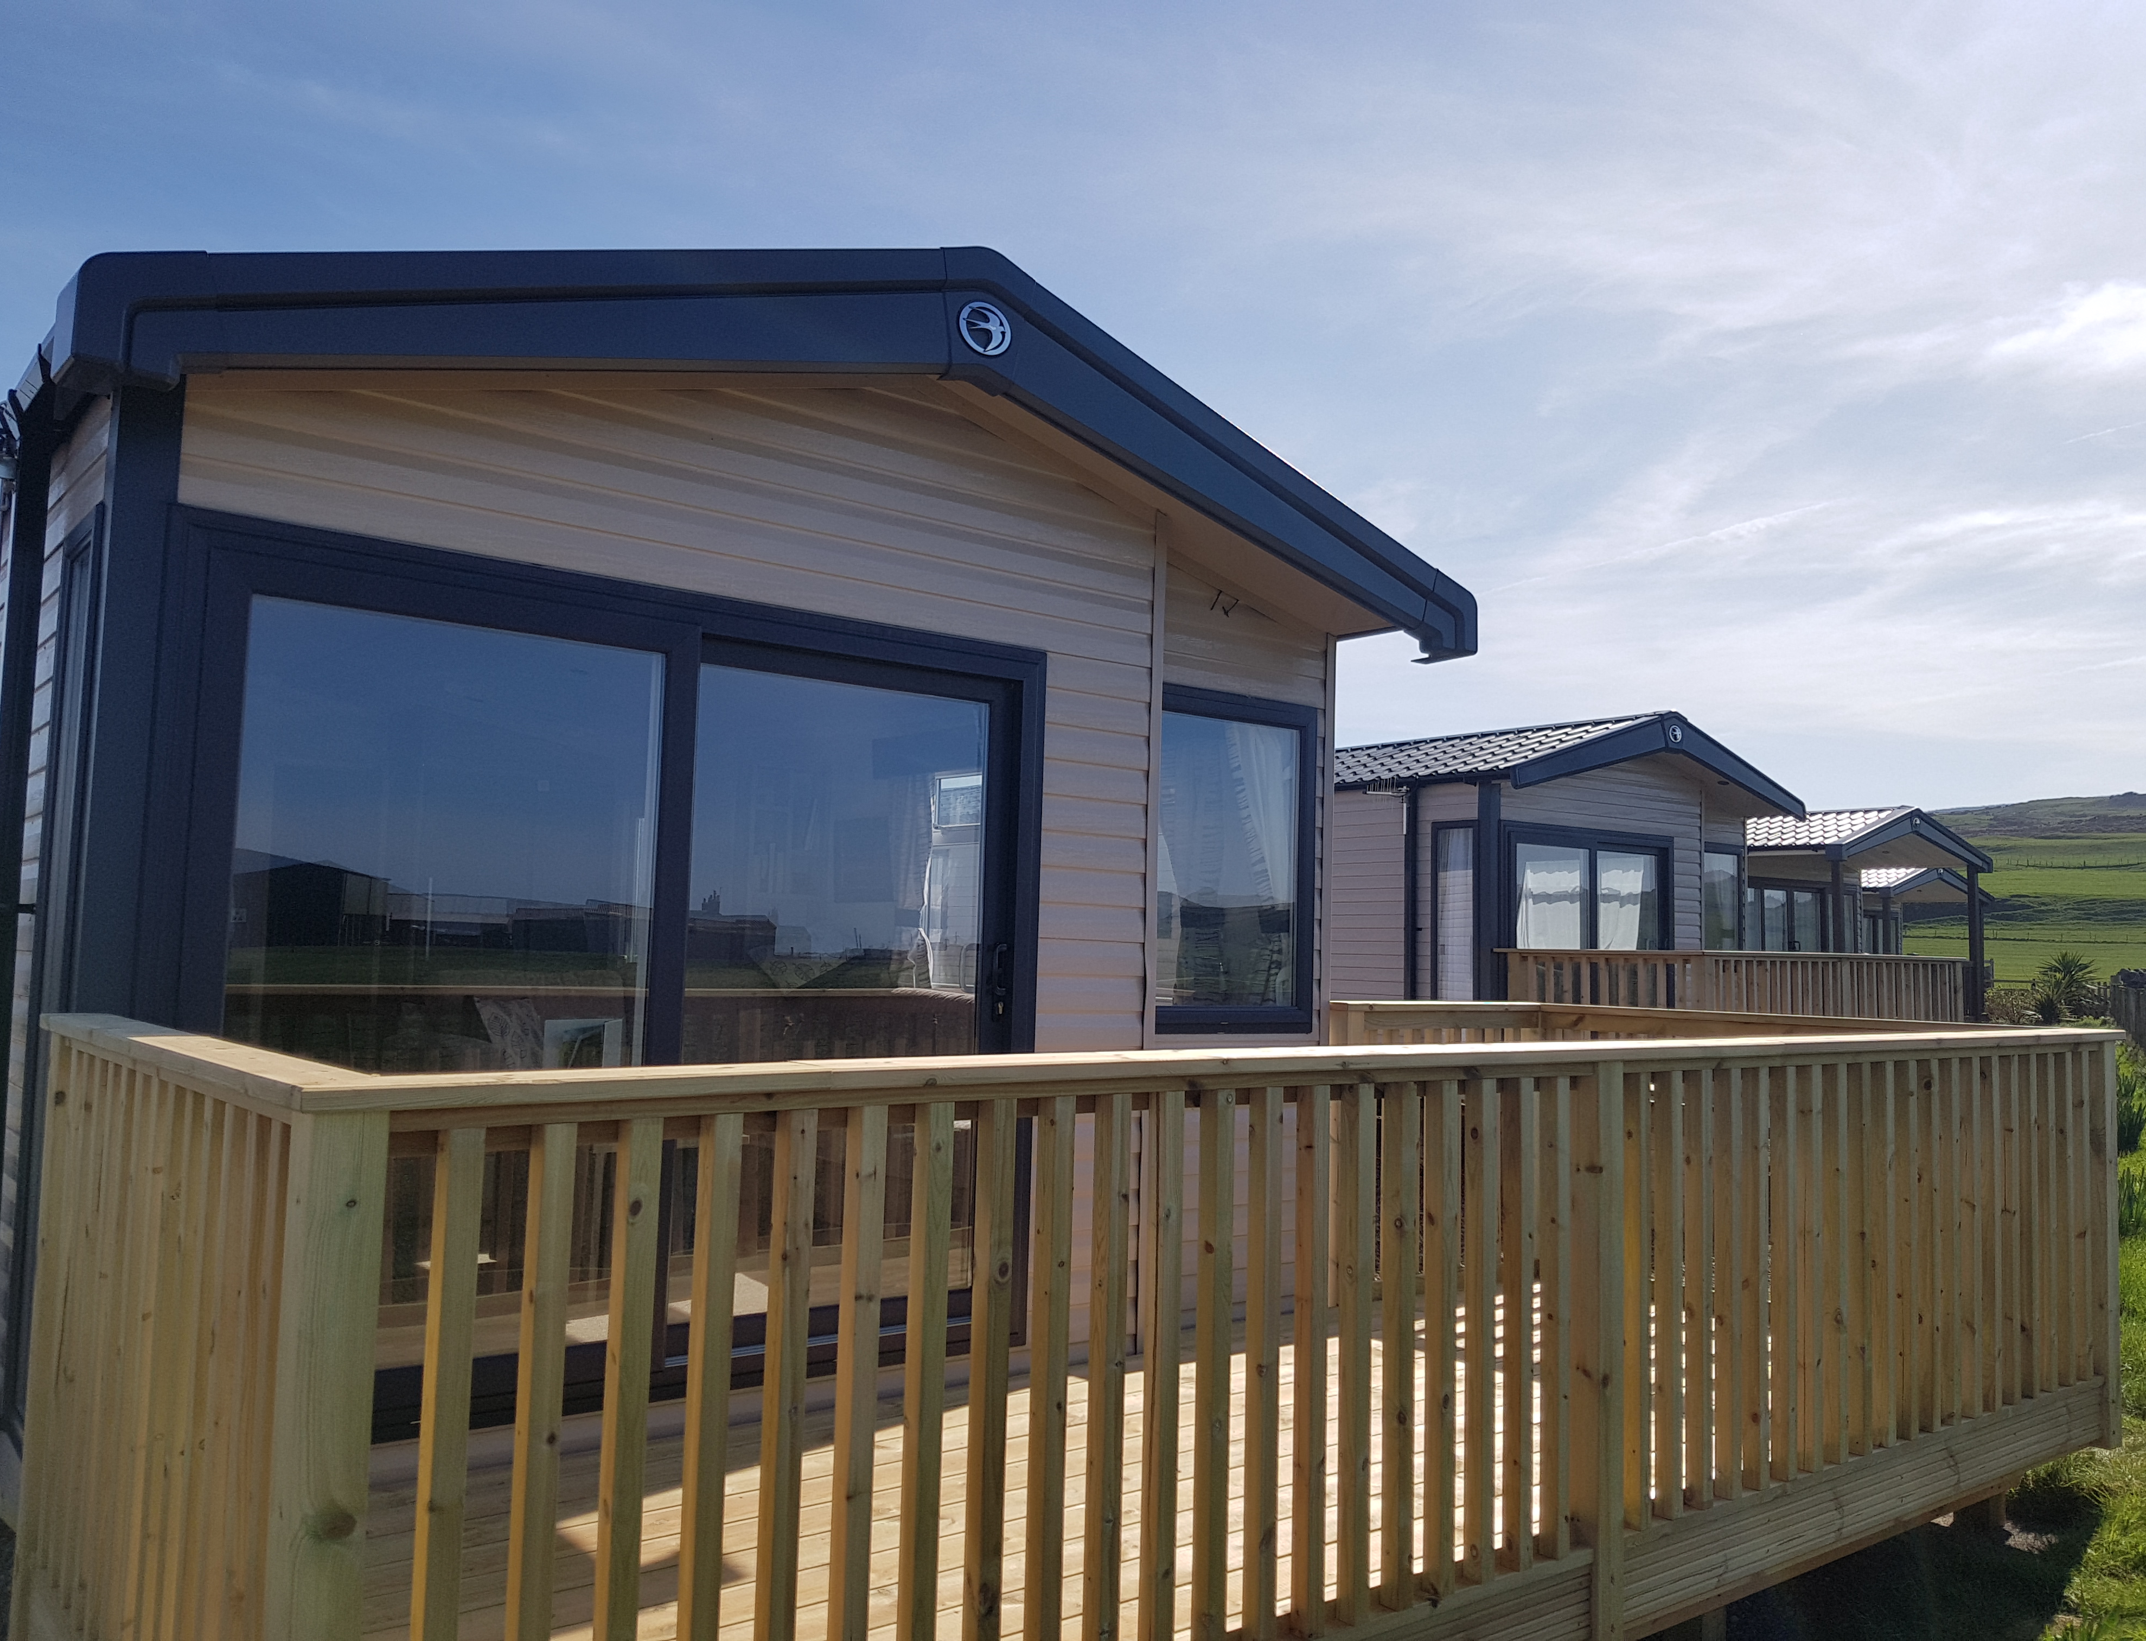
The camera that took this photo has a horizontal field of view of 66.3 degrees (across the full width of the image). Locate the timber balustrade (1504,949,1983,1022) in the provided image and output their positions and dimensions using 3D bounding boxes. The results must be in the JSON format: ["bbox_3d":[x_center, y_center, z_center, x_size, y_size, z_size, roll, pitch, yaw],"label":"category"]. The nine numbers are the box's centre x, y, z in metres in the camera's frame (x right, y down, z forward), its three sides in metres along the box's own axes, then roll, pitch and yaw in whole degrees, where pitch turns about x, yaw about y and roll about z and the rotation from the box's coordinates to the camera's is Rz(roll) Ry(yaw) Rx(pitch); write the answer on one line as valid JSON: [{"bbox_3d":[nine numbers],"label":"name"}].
[{"bbox_3d":[4.965,1.524,12.191,3.922,1.040,1.684,5,-5,-39],"label":"timber balustrade"}]

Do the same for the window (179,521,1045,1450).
[{"bbox_3d":[-0.991,0.433,3.998,2.202,1.898,0.111,5,-5,-39],"label":"window"}]

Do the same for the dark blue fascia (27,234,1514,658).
[{"bbox_3d":[-0.344,-1.051,4.394,4.077,0.810,0.400,5,-5,-39],"label":"dark blue fascia"}]

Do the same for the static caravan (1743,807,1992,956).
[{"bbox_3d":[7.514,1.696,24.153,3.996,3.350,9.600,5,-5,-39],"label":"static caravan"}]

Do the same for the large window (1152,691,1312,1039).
[{"bbox_3d":[0.522,0.137,5.395,0.792,1.116,0.081,5,-5,-39],"label":"large window"}]

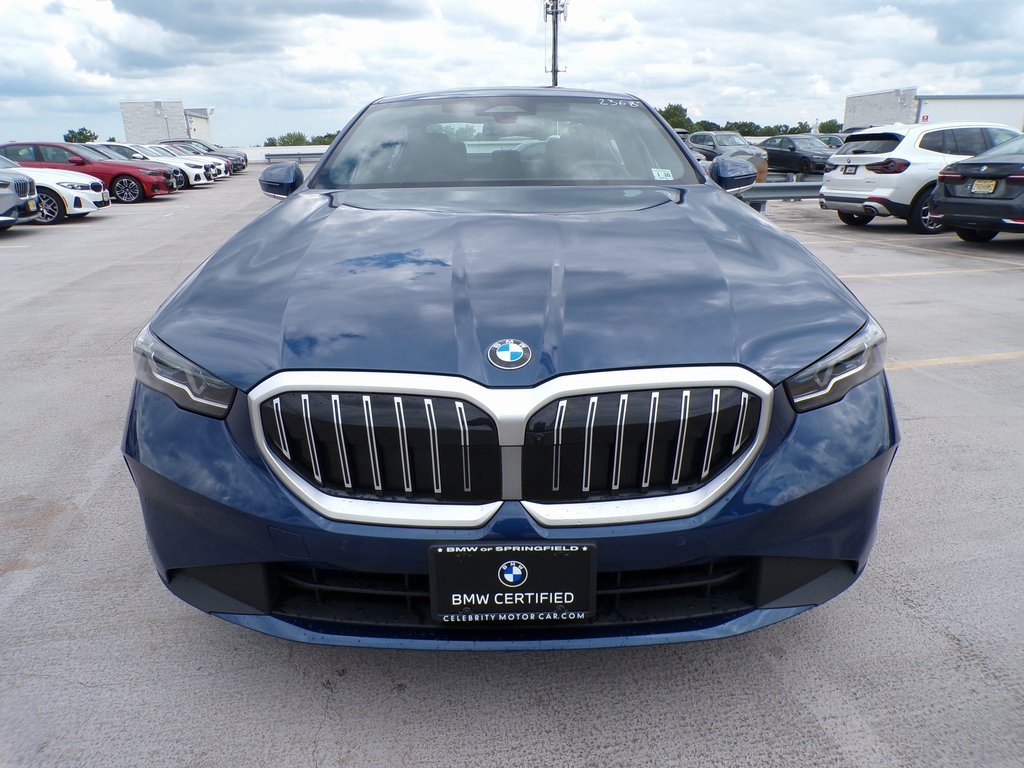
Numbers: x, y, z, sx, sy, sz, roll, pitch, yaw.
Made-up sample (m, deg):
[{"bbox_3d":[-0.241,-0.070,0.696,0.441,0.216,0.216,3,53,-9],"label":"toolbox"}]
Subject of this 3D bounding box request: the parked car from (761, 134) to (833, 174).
[{"bbox_3d":[12.530,-9.873,30.385,1.920,1.510,5.100,-5,19,-11],"label":"parked car"}]

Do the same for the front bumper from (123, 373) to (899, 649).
[{"bbox_3d":[0.003,0.220,1.536,1.870,0.580,0.540,-1,18,0],"label":"front bumper"}]

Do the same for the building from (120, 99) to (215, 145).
[{"bbox_3d":[-21.506,-15.462,44.560,3.800,4.000,4.600,-4,19,-8],"label":"building"}]

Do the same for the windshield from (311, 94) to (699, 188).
[{"bbox_3d":[-0.013,-1.046,3.077,1.540,0.460,0.860,-1,18,0],"label":"windshield"}]

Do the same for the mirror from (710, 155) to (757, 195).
[{"bbox_3d":[0.969,-0.904,3.079,0.205,0.160,0.165,-1,19,0],"label":"mirror"}]

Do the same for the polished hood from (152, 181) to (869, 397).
[{"bbox_3d":[-0.011,-0.333,1.952,1.680,0.320,1.450,-1,19,0],"label":"polished hood"}]

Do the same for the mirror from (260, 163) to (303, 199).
[{"bbox_3d":[-1.002,-0.879,3.075,0.205,0.160,0.165,-1,19,0],"label":"mirror"}]

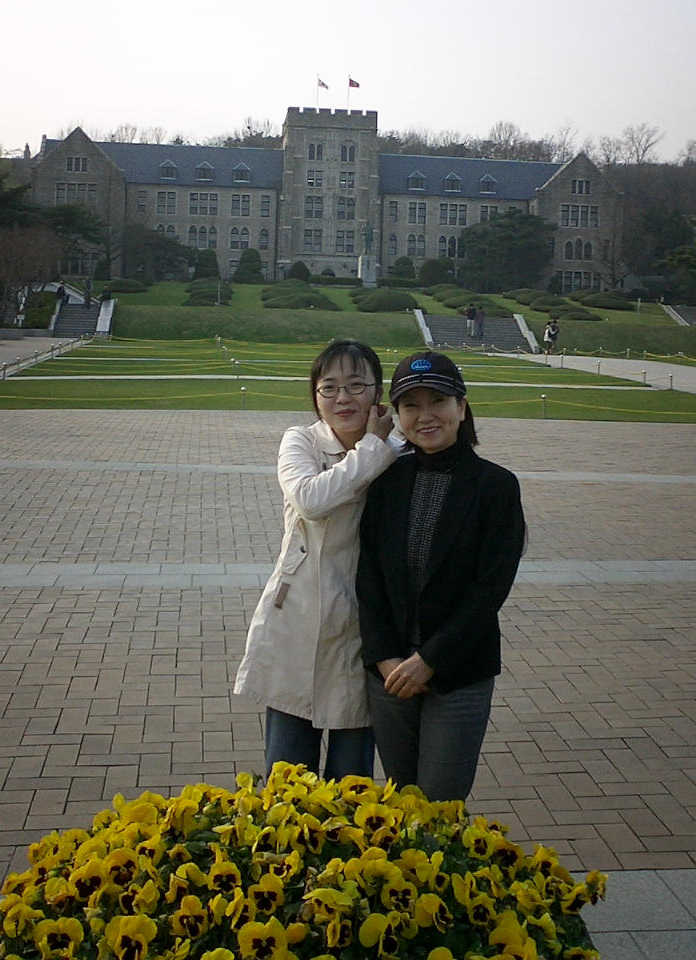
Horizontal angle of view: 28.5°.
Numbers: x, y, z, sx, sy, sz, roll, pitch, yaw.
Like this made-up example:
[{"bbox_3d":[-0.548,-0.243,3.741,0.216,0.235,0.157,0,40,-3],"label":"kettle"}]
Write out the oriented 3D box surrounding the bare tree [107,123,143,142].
[{"bbox_3d":[-32.801,-48.295,200.520,5.400,8.000,5.400,1,8,-6],"label":"bare tree"}]

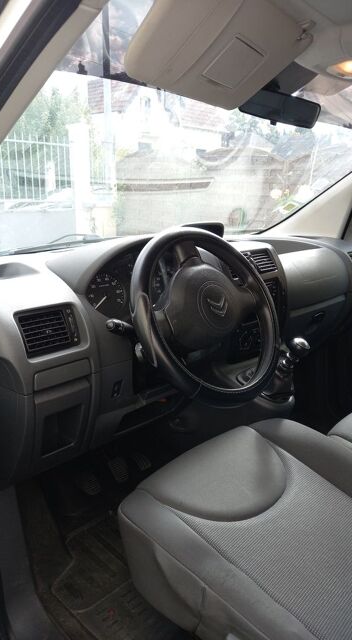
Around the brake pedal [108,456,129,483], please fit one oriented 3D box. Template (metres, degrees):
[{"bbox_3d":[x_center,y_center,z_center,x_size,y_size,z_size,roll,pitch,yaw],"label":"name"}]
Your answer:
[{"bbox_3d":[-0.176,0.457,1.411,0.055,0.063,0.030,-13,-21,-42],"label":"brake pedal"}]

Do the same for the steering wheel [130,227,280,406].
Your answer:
[{"bbox_3d":[0.058,-0.008,0.974,0.385,0.385,0.110,-13,-10,-42],"label":"steering wheel"}]

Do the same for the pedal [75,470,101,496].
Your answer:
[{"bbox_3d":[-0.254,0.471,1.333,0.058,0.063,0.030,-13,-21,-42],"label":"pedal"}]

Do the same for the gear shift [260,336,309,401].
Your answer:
[{"bbox_3d":[0.285,0.127,1.234,0.100,0.200,0.130,-13,32,-42],"label":"gear shift"}]

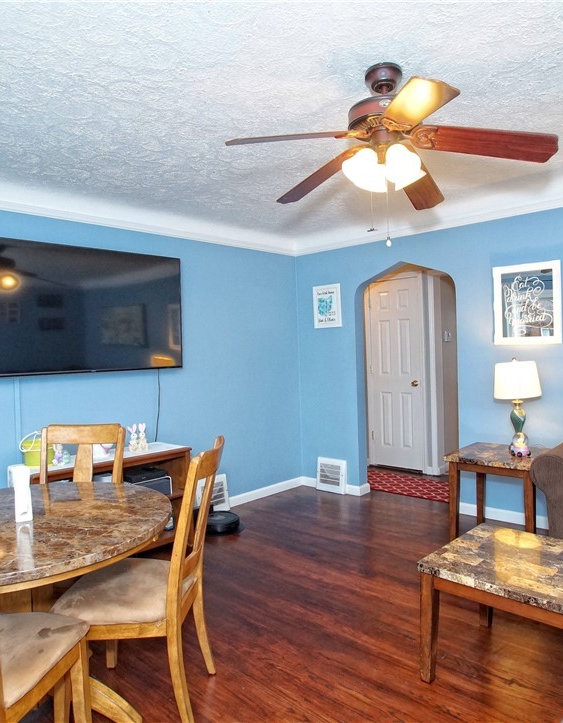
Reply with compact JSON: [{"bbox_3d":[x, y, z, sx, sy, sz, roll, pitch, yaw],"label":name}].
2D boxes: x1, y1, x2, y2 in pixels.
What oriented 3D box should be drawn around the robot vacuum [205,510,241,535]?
[{"bbox_3d":[-0.477,1.172,3.574,0.335,0.090,0.335,-2,1,0],"label":"robot vacuum"}]

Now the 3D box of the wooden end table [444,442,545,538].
[{"bbox_3d":[1.438,0.880,3.106,0.555,0.570,0.560,-1,1,42],"label":"wooden end table"}]

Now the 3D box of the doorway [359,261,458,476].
[{"bbox_3d":[1.054,0.178,3.996,0.864,1.969,0.200,-1,1,39],"label":"doorway"}]

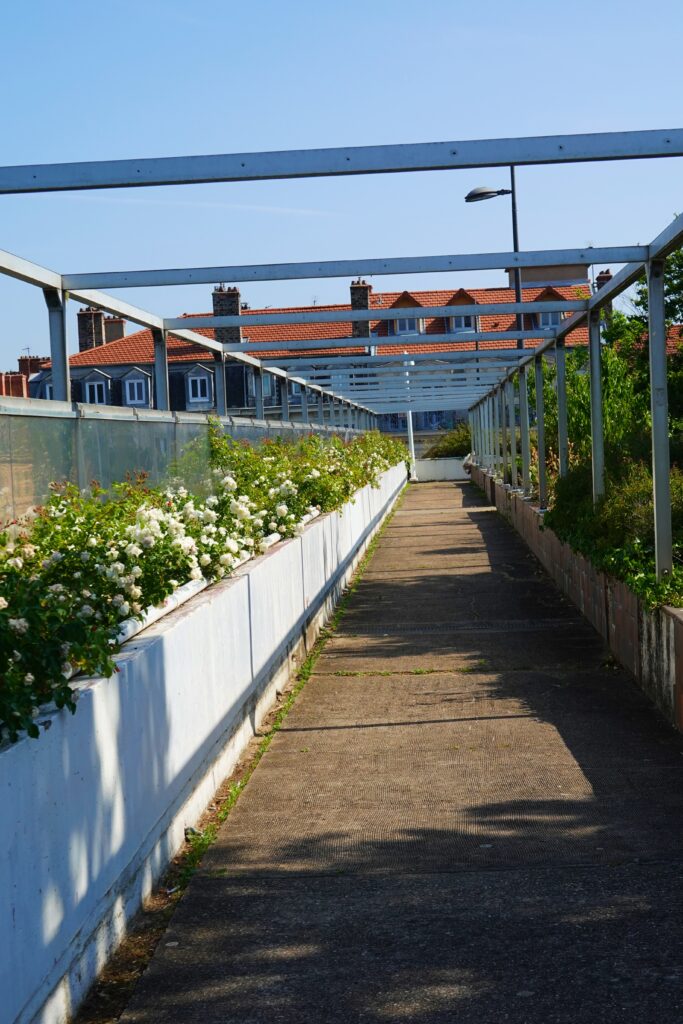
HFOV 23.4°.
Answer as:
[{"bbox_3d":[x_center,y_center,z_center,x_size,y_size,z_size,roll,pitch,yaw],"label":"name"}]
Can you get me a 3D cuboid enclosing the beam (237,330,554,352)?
[{"bbox_3d":[0.459,-1.662,16.085,3.232,0.080,0.075,-2,2,3],"label":"beam"}]

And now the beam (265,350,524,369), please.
[{"bbox_3d":[0.658,-1.822,19.576,3.232,0.080,0.075,-2,2,3],"label":"beam"}]

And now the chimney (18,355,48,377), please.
[{"bbox_3d":[-19.569,-9.260,105.000,2.000,1.550,0.900,-2,2,3],"label":"chimney"}]

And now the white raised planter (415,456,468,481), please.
[{"bbox_3d":[3.569,-1.508,58.882,2.170,0.780,0.850,-2,2,3],"label":"white raised planter"}]

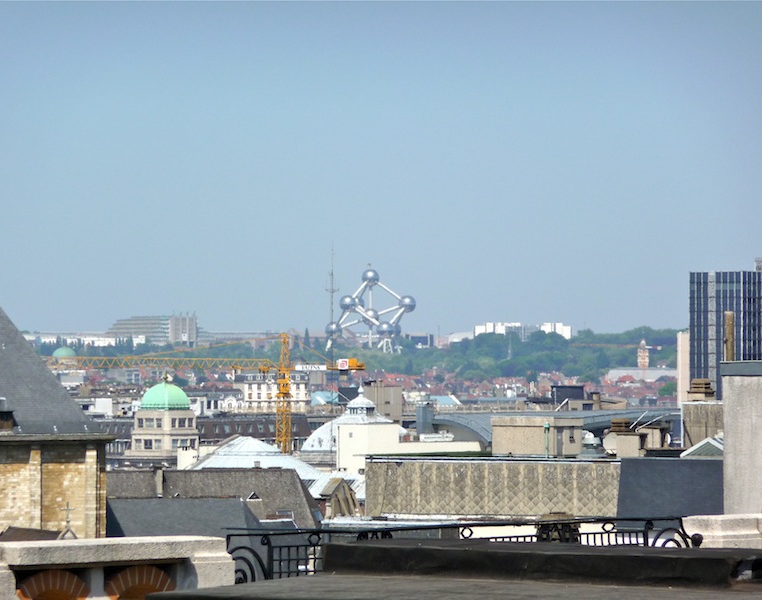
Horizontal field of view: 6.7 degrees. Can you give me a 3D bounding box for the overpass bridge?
[{"bbox_3d":[16.049,12.216,620.000,24.300,4.200,9.000,0,-1,0],"label":"overpass bridge"}]

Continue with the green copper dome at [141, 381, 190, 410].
[{"bbox_3d":[-36.633,16.285,1100.000,8.100,5.000,8.100,0,-1,0],"label":"green copper dome"}]

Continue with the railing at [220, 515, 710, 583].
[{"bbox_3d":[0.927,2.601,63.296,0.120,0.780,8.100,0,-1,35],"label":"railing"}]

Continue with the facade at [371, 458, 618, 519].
[{"bbox_3d":[6.548,11.011,380.000,15.200,3.400,3.000,0,-1,28],"label":"facade"}]

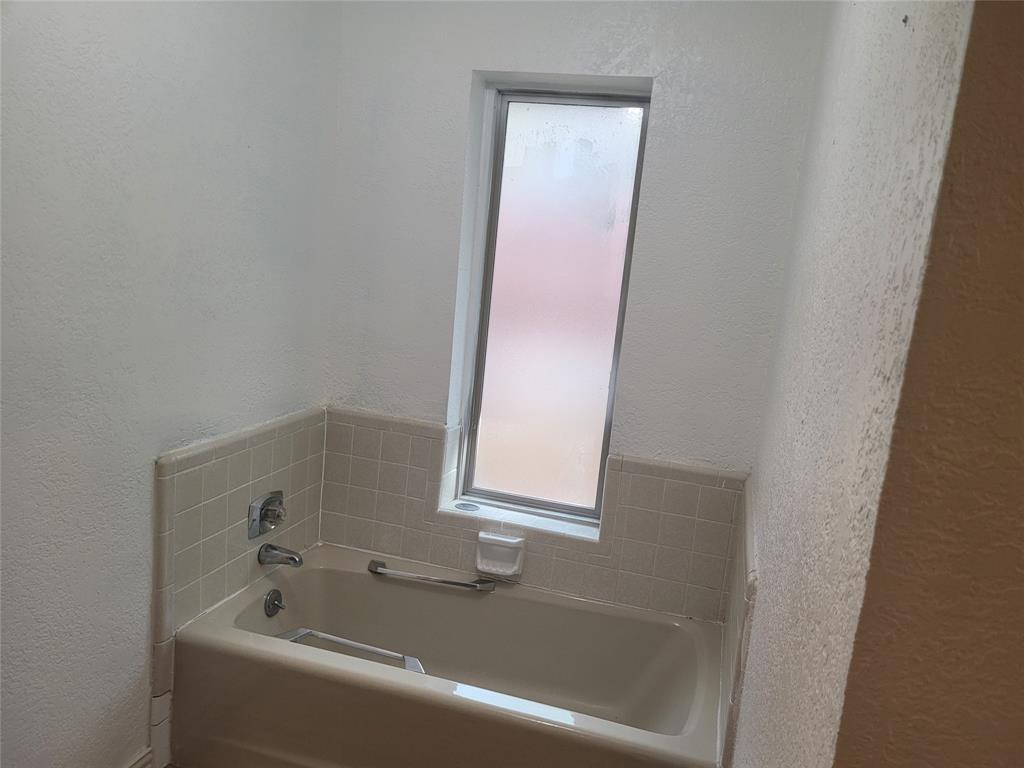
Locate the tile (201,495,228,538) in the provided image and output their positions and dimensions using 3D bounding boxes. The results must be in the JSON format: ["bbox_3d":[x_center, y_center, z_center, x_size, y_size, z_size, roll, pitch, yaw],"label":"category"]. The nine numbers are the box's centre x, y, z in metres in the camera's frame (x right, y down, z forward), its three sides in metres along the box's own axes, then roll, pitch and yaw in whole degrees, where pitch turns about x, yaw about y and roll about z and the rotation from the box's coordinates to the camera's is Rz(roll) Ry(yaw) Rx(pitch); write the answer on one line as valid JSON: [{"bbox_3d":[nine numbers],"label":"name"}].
[{"bbox_3d":[-0.848,0.380,2.193,0.009,0.108,0.108,8,10,15],"label":"tile"}]

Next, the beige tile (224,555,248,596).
[{"bbox_3d":[-0.840,0.579,2.341,0.008,0.108,0.108,8,10,15],"label":"beige tile"}]

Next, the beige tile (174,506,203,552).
[{"bbox_3d":[-0.890,0.398,2.114,0.008,0.108,0.108,8,10,16],"label":"beige tile"}]

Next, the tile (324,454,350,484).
[{"bbox_3d":[-0.626,0.306,2.767,0.109,0.108,0.010,8,10,16],"label":"tile"}]

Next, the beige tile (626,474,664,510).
[{"bbox_3d":[0.429,0.346,2.441,0.108,0.108,0.008,8,10,15],"label":"beige tile"}]

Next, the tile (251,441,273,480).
[{"bbox_3d":[-0.783,0.244,2.402,0.010,0.108,0.108,8,10,16],"label":"tile"}]

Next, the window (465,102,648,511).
[{"bbox_3d":[0.141,-0.252,2.650,0.455,1.365,0.030,8,10,16],"label":"window"}]

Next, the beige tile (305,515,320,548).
[{"bbox_3d":[-0.720,0.523,2.767,0.010,0.108,0.101,8,10,16],"label":"beige tile"}]

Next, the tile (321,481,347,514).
[{"bbox_3d":[-0.636,0.413,2.776,0.108,0.109,0.008,8,10,16],"label":"tile"}]

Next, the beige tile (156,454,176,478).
[{"bbox_3d":[-0.888,0.213,1.977,0.019,0.053,0.050,8,10,15],"label":"beige tile"}]

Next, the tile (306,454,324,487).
[{"bbox_3d":[-0.695,0.304,2.715,0.008,0.108,0.102,8,10,15],"label":"tile"}]

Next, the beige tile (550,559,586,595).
[{"bbox_3d":[0.191,0.643,2.576,0.108,0.108,0.008,8,10,16],"label":"beige tile"}]

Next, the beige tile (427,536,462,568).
[{"bbox_3d":[-0.229,0.583,2.694,0.108,0.108,0.008,8,10,16],"label":"beige tile"}]

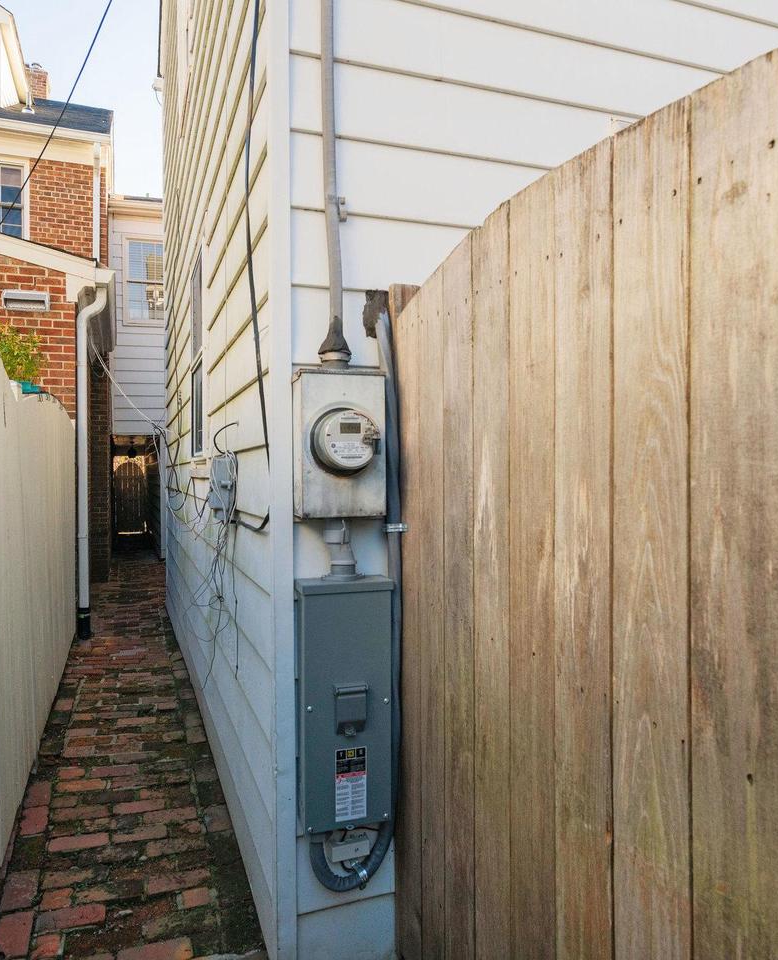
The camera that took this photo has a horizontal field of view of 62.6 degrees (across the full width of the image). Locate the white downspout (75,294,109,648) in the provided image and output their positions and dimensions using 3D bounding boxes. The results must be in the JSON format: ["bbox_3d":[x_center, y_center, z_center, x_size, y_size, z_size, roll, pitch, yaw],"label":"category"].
[{"bbox_3d":[-2.535,-0.154,5.475,0.230,2.990,0.105,0,0,-18],"label":"white downspout"}]

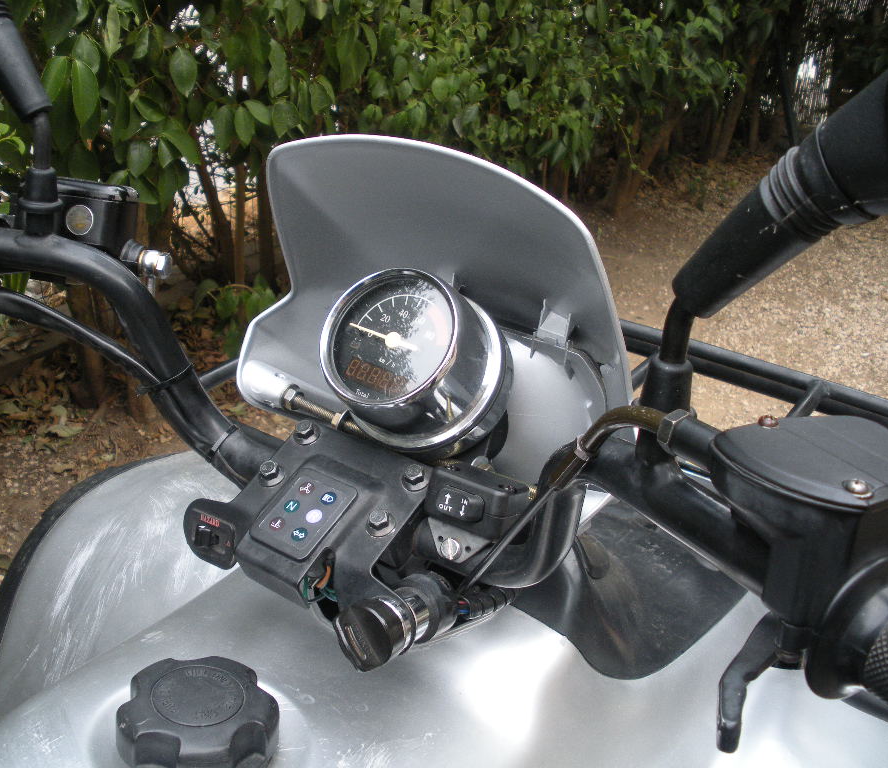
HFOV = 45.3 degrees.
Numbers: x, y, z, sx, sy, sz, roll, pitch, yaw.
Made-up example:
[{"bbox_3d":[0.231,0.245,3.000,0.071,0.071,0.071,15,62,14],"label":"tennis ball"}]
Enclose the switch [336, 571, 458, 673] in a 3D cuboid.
[{"bbox_3d":[-0.023,0.118,0.535,0.037,0.039,0.074,20,17,30],"label":"switch"}]

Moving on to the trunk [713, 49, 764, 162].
[{"bbox_3d":[1.219,-1.161,4.393,0.075,0.500,0.075,20,31,10],"label":"trunk"}]

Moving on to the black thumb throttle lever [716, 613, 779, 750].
[{"bbox_3d":[0.103,0.101,0.360,0.025,0.018,0.062,15,30,22],"label":"black thumb throttle lever"}]

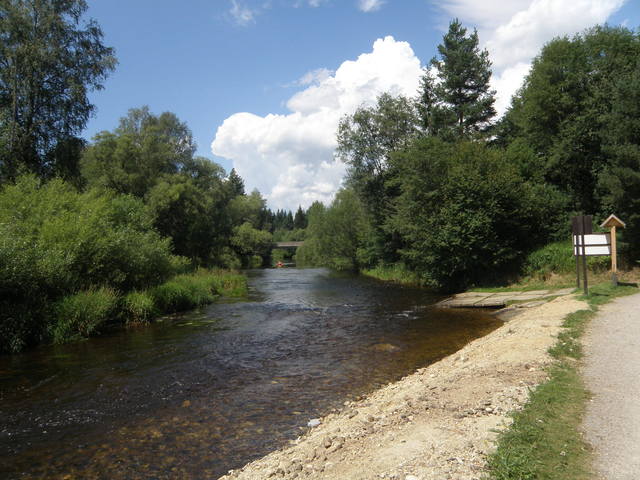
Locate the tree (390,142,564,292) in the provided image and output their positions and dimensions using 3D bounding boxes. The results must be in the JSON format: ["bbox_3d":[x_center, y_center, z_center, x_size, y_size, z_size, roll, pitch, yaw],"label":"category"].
[{"bbox_3d":[8.846,-1.432,27.000,9.600,8.600,8.200,-1,-2,0],"label":"tree"}]

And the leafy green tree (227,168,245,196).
[{"bbox_3d":[-15.821,-4.587,90.000,5.200,17.800,5.200,-1,-2,0],"label":"leafy green tree"}]

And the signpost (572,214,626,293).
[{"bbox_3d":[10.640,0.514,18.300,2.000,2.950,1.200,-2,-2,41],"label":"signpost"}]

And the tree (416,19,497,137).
[{"bbox_3d":[12.014,-8.519,42.000,6.400,21.700,6.200,-1,-2,0],"label":"tree"}]

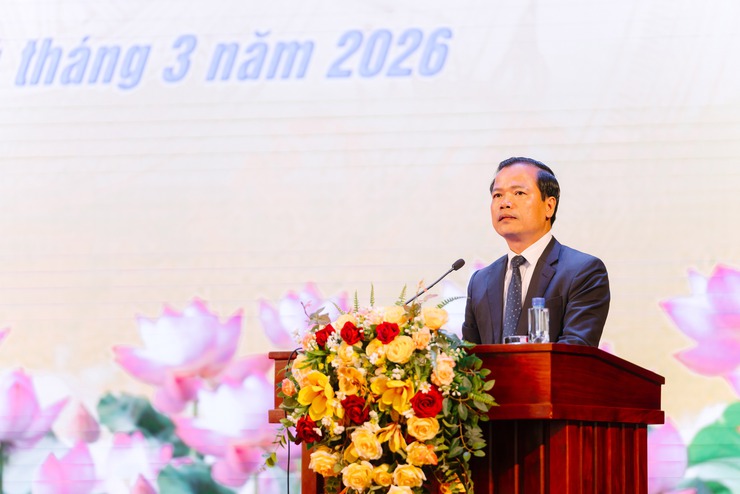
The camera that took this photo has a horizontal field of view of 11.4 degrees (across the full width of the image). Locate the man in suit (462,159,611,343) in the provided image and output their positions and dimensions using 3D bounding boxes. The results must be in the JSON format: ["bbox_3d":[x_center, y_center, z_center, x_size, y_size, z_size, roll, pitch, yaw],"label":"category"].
[{"bbox_3d":[0.462,0.590,10.180,0.500,1.680,0.400,-2,-5,30],"label":"man in suit"}]

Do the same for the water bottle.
[{"bbox_3d":[0.450,0.197,9.820,0.057,0.135,0.057,-2,-5,30],"label":"water bottle"}]

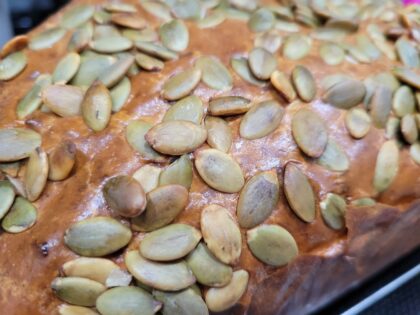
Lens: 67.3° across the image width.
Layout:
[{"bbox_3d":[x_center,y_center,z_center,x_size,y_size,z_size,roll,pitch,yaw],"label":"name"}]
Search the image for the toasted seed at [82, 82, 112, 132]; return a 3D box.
[{"bbox_3d":[-0.029,-0.013,0.080,0.008,0.003,0.014,-13,74,5],"label":"toasted seed"}]

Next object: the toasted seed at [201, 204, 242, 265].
[{"bbox_3d":[0.003,0.018,0.074,0.008,0.003,0.015,-22,79,-8],"label":"toasted seed"}]

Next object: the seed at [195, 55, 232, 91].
[{"bbox_3d":[0.001,-0.023,0.085,0.008,0.003,0.014,-22,65,-19],"label":"seed"}]

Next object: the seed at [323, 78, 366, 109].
[{"bbox_3d":[0.039,-0.018,0.092,0.014,0.003,0.008,-27,72,-10],"label":"seed"}]

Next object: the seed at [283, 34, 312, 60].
[{"bbox_3d":[0.028,-0.035,0.100,0.008,0.003,0.015,31,60,11],"label":"seed"}]

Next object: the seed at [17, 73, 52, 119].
[{"bbox_3d":[-0.050,-0.017,0.090,0.006,0.003,0.015,13,66,10],"label":"seed"}]

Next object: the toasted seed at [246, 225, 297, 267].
[{"bbox_3d":[0.015,0.021,0.076,0.013,0.003,0.009,18,77,-1],"label":"toasted seed"}]

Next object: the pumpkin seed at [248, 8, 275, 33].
[{"bbox_3d":[0.016,-0.044,0.101,0.008,0.003,0.014,20,57,6],"label":"pumpkin seed"}]

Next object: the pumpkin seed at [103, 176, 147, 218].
[{"bbox_3d":[-0.020,0.009,0.072,0.013,0.003,0.009,34,77,30],"label":"pumpkin seed"}]

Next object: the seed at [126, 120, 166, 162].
[{"bbox_3d":[-0.015,-0.004,0.076,0.008,0.003,0.014,-35,74,-22],"label":"seed"}]

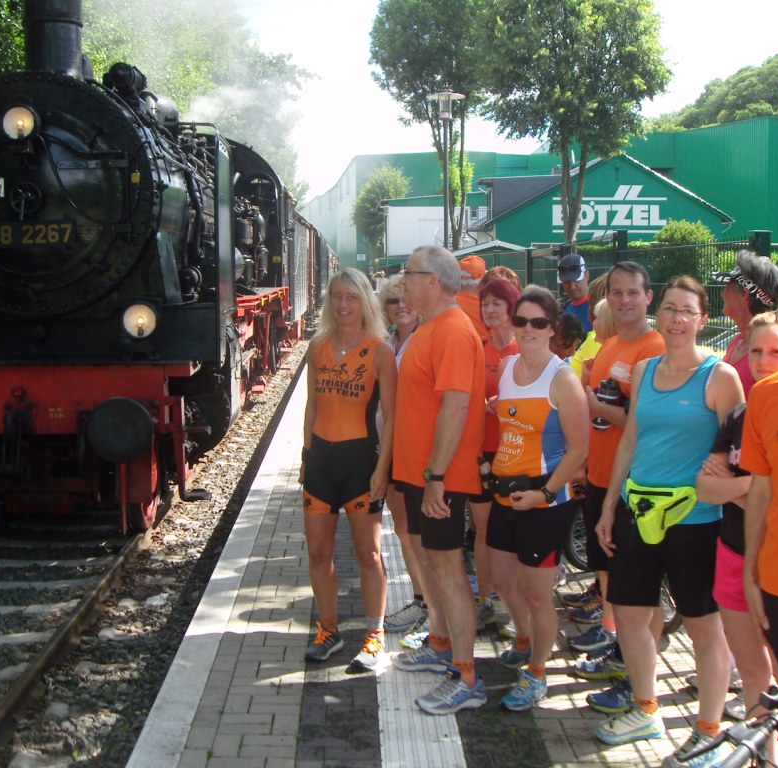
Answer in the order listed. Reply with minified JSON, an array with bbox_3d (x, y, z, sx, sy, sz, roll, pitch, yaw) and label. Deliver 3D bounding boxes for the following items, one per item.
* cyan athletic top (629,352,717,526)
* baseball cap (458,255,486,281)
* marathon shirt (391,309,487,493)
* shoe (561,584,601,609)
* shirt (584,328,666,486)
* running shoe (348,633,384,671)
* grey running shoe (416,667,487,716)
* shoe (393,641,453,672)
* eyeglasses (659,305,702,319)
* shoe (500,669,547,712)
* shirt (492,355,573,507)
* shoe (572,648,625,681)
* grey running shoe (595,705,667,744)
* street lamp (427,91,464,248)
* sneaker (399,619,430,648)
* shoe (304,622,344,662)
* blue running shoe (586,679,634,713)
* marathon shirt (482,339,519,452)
[{"bbox_3d":[1.009,0.193,3.883,0.360,0.610,0.250,3,7,29],"label":"cyan athletic top"},{"bbox_3d":[0.519,-0.706,6.628,0.175,0.150,0.260,5,8,37],"label":"baseball cap"},{"bbox_3d":[0.204,0.067,4.412,0.320,0.740,0.480,-2,6,-19],"label":"marathon shirt"},{"bbox_3d":[1.028,1.079,5.607,0.275,0.110,0.100,-1,6,-5],"label":"shoe"},{"bbox_3d":[1.044,0.110,4.729,0.280,0.690,0.480,-5,8,-40],"label":"shirt"},{"bbox_3d":[-0.098,1.170,4.786,0.100,0.115,0.270,2,7,21],"label":"running shoe"},{"bbox_3d":[0.251,1.222,4.347,0.300,0.120,0.110,-3,7,-25],"label":"grey running shoe"},{"bbox_3d":[0.160,1.178,4.737,0.300,0.120,0.110,1,6,5],"label":"shoe"},{"bbox_3d":[1.032,-0.254,3.796,0.138,0.042,0.140,10,7,29],"label":"eyeglasses"},{"bbox_3d":[0.553,1.211,4.399,0.100,0.110,0.265,6,9,45],"label":"shoe"},{"bbox_3d":[0.584,0.184,4.425,0.370,0.610,0.250,5,8,42],"label":"shirt"},{"bbox_3d":[0.928,1.184,4.632,0.280,0.110,0.100,-1,6,-3],"label":"shoe"},{"bbox_3d":[0.904,1.246,4.051,0.265,0.115,0.100,-2,6,-18],"label":"grey running shoe"},{"bbox_3d":[0.859,-2.269,16.735,0.580,4.400,0.580,0,6,0],"label":"street lamp"},{"bbox_3d":[0.168,1.145,5.050,0.270,0.110,0.100,-2,6,-14],"label":"sneaker"},{"bbox_3d":[-0.289,1.154,4.891,0.100,0.115,0.270,3,7,27],"label":"shoe"},{"bbox_3d":[0.920,1.232,4.394,0.295,0.120,0.110,-3,7,-28],"label":"blue running shoe"},{"bbox_3d":[0.508,0.049,5.120,0.460,0.560,0.260,2,6,17],"label":"marathon shirt"}]

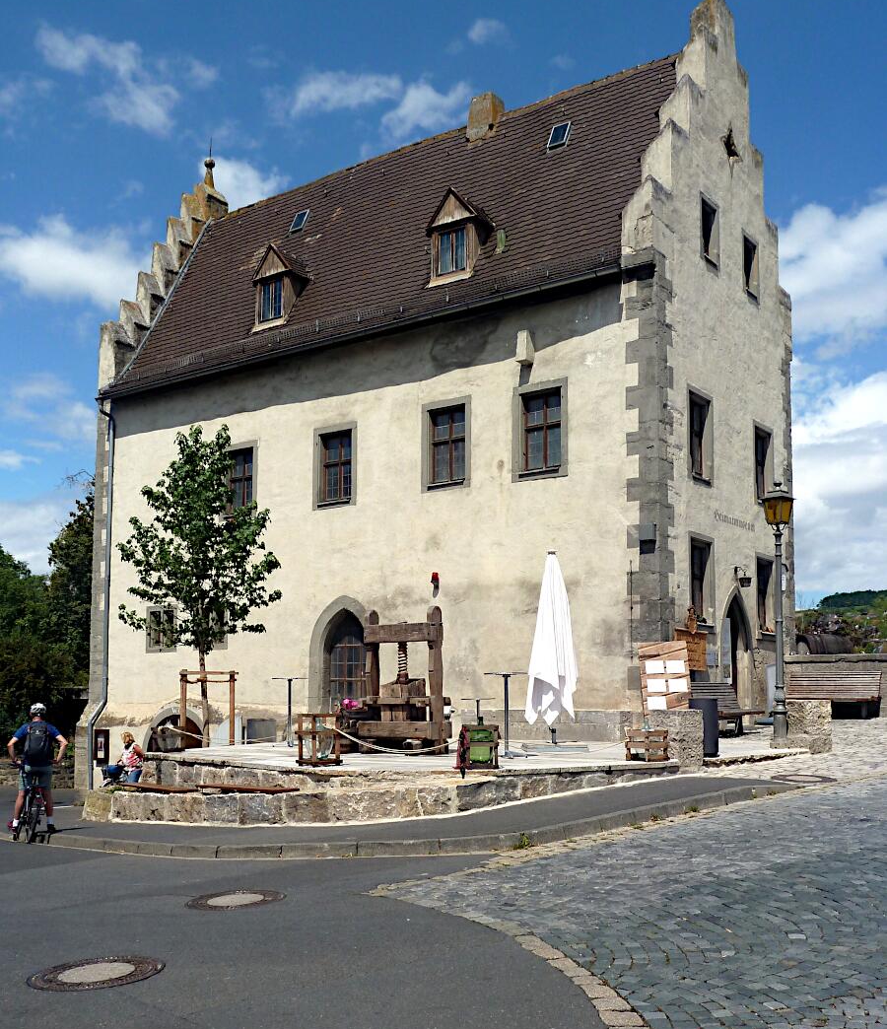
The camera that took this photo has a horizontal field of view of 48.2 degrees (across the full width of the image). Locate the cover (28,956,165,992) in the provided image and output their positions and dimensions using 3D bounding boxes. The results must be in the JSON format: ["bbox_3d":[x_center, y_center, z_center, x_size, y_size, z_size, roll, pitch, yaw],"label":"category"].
[{"bbox_3d":[-2.062,2.723,5.880,0.770,0.040,0.770,-2,-10,0],"label":"cover"}]

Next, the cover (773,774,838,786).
[{"bbox_3d":[4.490,3.280,12.300,0.770,0.040,0.770,1,-8,0],"label":"cover"}]

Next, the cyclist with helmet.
[{"bbox_3d":[-5.547,3.471,13.644,0.760,1.730,0.500,4,-10,-24],"label":"cyclist with helmet"}]

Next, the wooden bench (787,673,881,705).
[{"bbox_3d":[7.513,3.468,19.000,1.720,0.870,0.650,-5,-10,33],"label":"wooden bench"}]

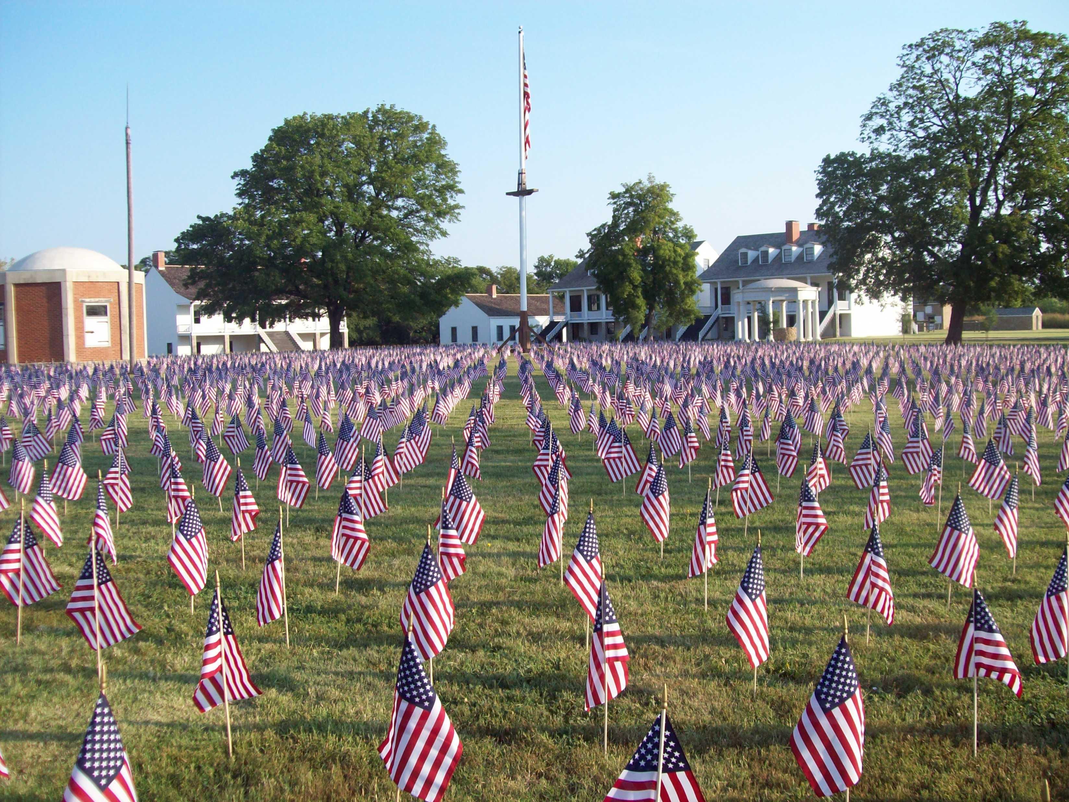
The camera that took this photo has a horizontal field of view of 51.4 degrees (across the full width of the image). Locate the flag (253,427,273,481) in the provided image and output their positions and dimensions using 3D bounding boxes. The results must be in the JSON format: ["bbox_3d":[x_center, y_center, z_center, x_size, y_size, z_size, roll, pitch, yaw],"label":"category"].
[{"bbox_3d":[-2.597,0.507,10.621,0.192,0.511,0.150,-2,4,-14],"label":"flag"}]

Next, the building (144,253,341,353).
[{"bbox_3d":[-29.826,-9.859,112.368,12.500,10.150,17.620,3,6,45],"label":"building"}]

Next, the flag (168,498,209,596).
[{"bbox_3d":[-1.890,0.798,6.071,0.219,0.533,0.150,-2,4,-17],"label":"flag"}]

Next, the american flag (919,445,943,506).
[{"bbox_3d":[2.962,0.561,8.300,0.181,0.455,0.150,1,4,20],"label":"american flag"}]

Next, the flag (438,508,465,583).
[{"bbox_3d":[-0.457,0.776,6.080,0.151,0.434,0.140,-1,4,-4],"label":"flag"}]

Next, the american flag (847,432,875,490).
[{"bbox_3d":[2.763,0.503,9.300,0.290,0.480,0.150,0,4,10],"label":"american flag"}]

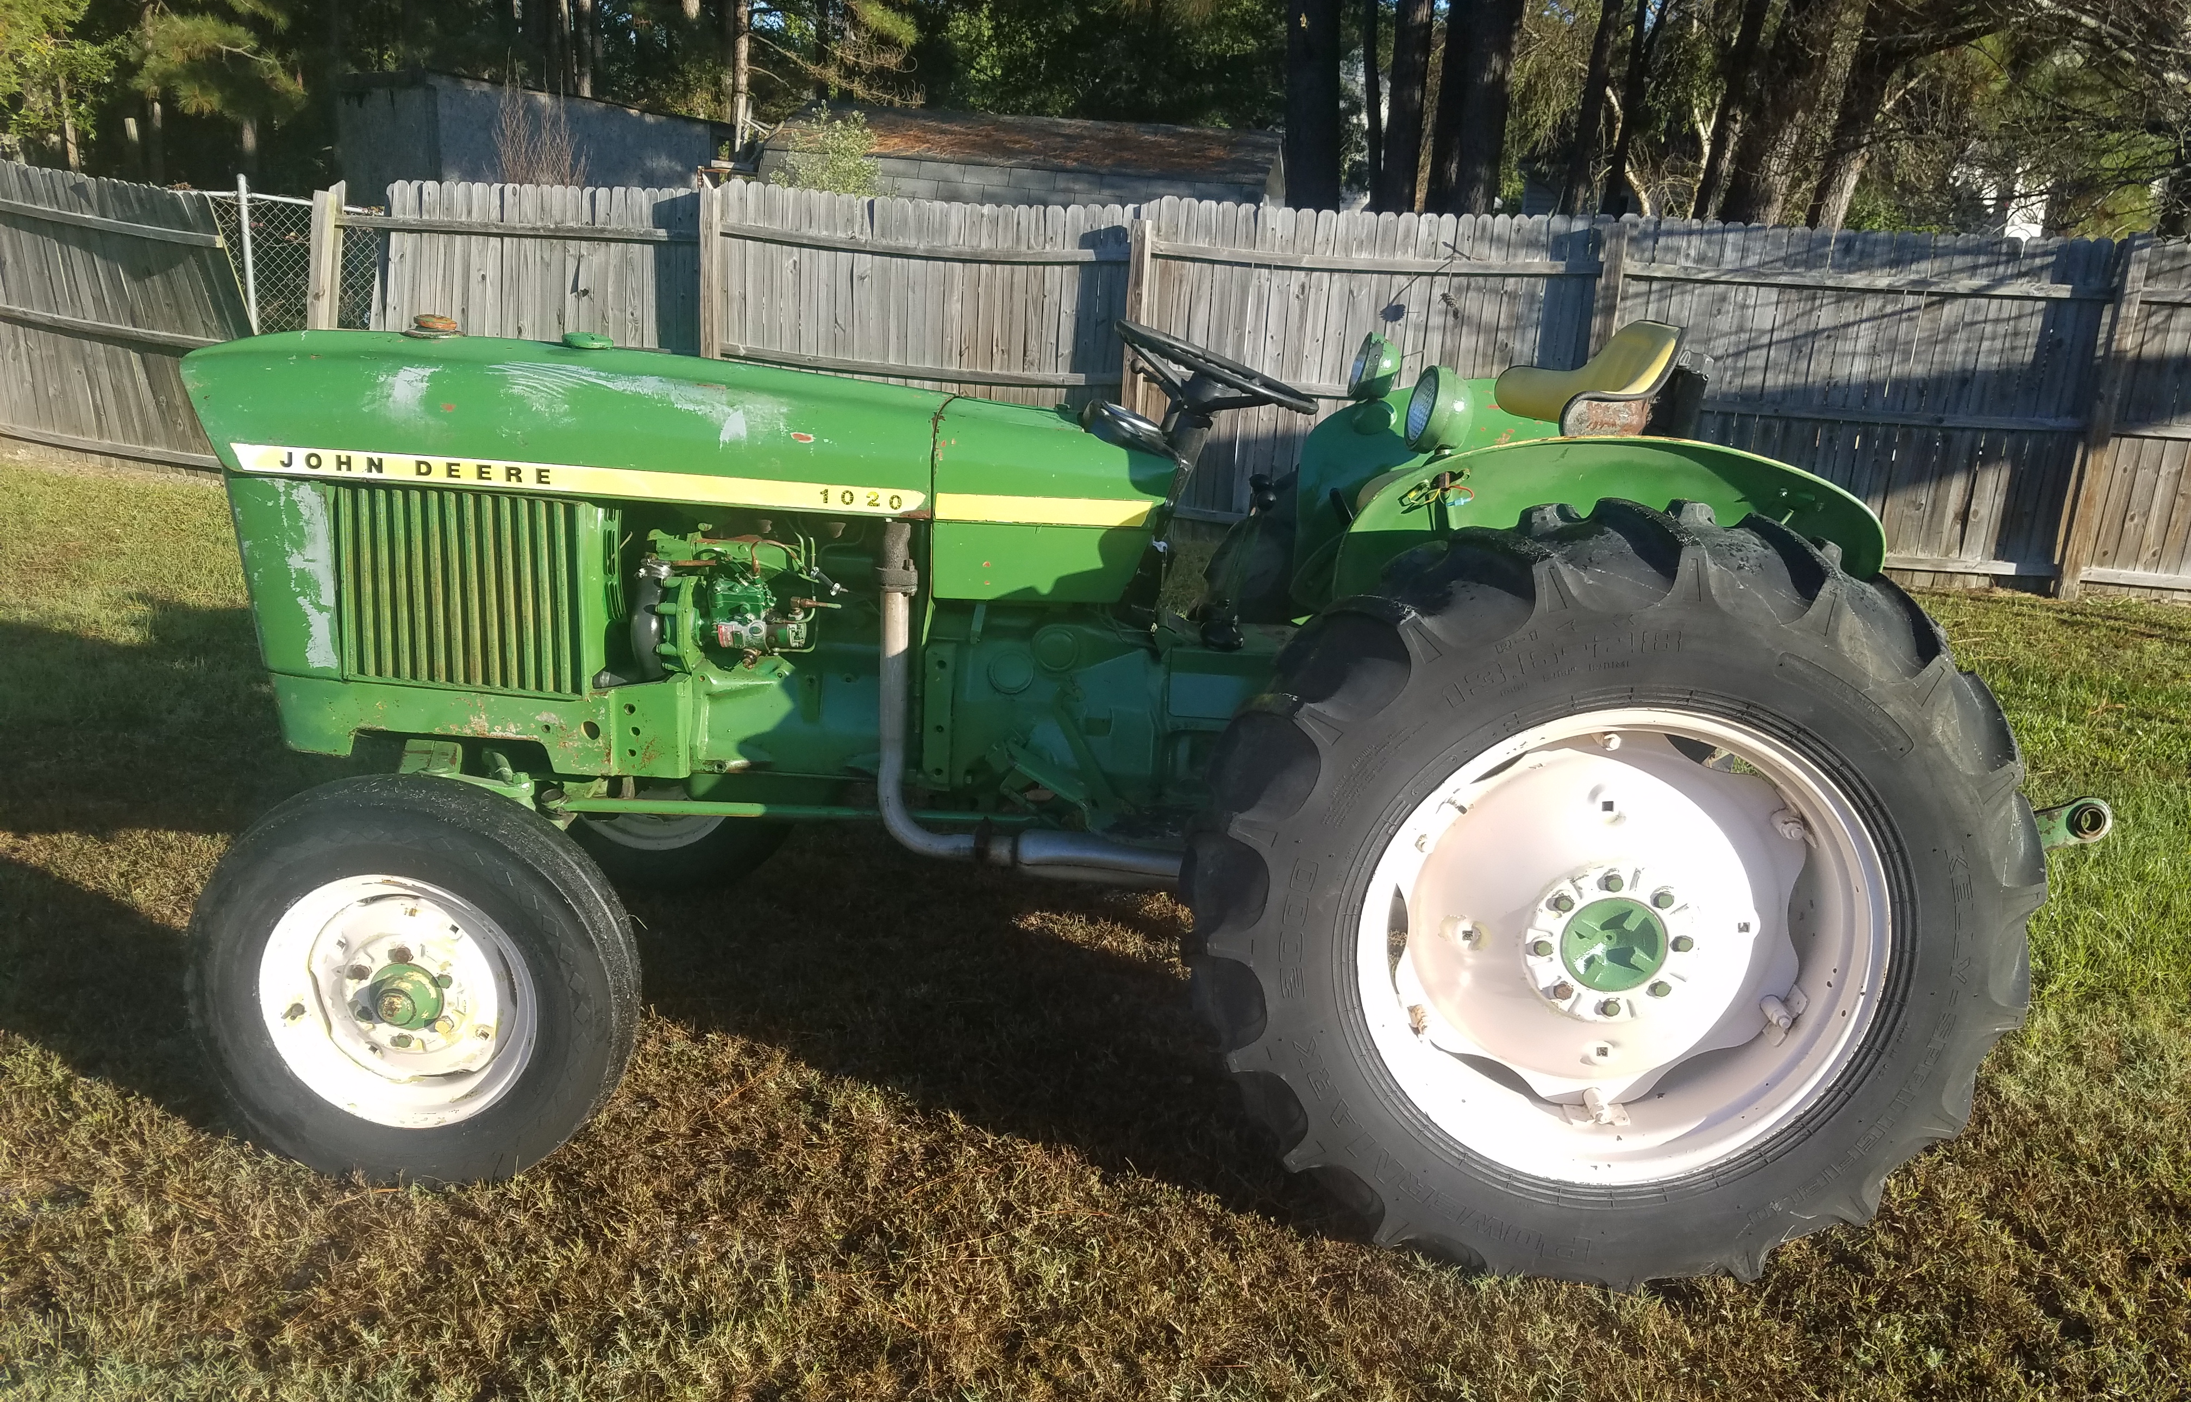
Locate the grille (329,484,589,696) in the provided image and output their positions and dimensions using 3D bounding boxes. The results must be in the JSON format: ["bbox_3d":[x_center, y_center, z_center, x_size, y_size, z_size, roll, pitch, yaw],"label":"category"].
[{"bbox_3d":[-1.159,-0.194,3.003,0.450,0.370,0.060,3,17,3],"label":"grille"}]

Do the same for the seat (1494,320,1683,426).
[{"bbox_3d":[0.894,-0.582,3.004,0.400,0.250,0.470,3,17,3],"label":"seat"}]

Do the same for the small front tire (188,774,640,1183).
[{"bbox_3d":[-1.145,0.479,2.780,0.740,0.740,0.180,3,17,3],"label":"small front tire"}]

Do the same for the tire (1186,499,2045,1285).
[{"bbox_3d":[0.786,0.333,2.579,1.300,1.300,0.360,3,17,3],"label":"tire"}]

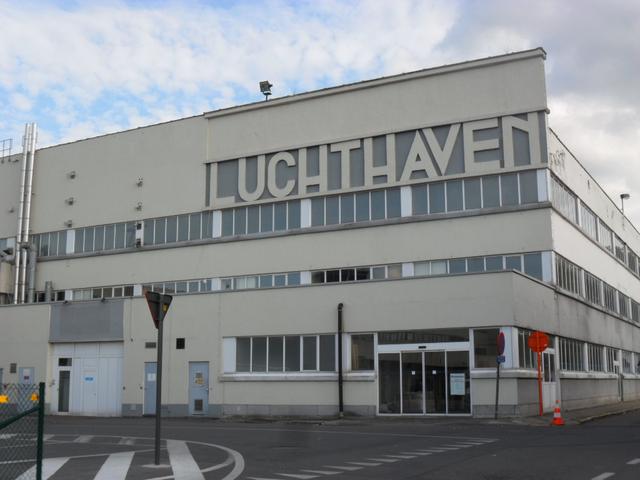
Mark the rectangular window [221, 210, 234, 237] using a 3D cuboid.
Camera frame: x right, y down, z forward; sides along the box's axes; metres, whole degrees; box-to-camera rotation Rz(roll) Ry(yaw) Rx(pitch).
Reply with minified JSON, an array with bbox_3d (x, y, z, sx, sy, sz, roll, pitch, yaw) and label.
[{"bbox_3d":[-4.798,-0.861,42.427,0.800,1.500,0.100,-6,-11,28],"label":"rectangular window"}]

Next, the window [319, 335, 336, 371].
[{"bbox_3d":[0.322,4.693,33.823,0.813,1.493,0.120,-6,-11,30],"label":"window"}]

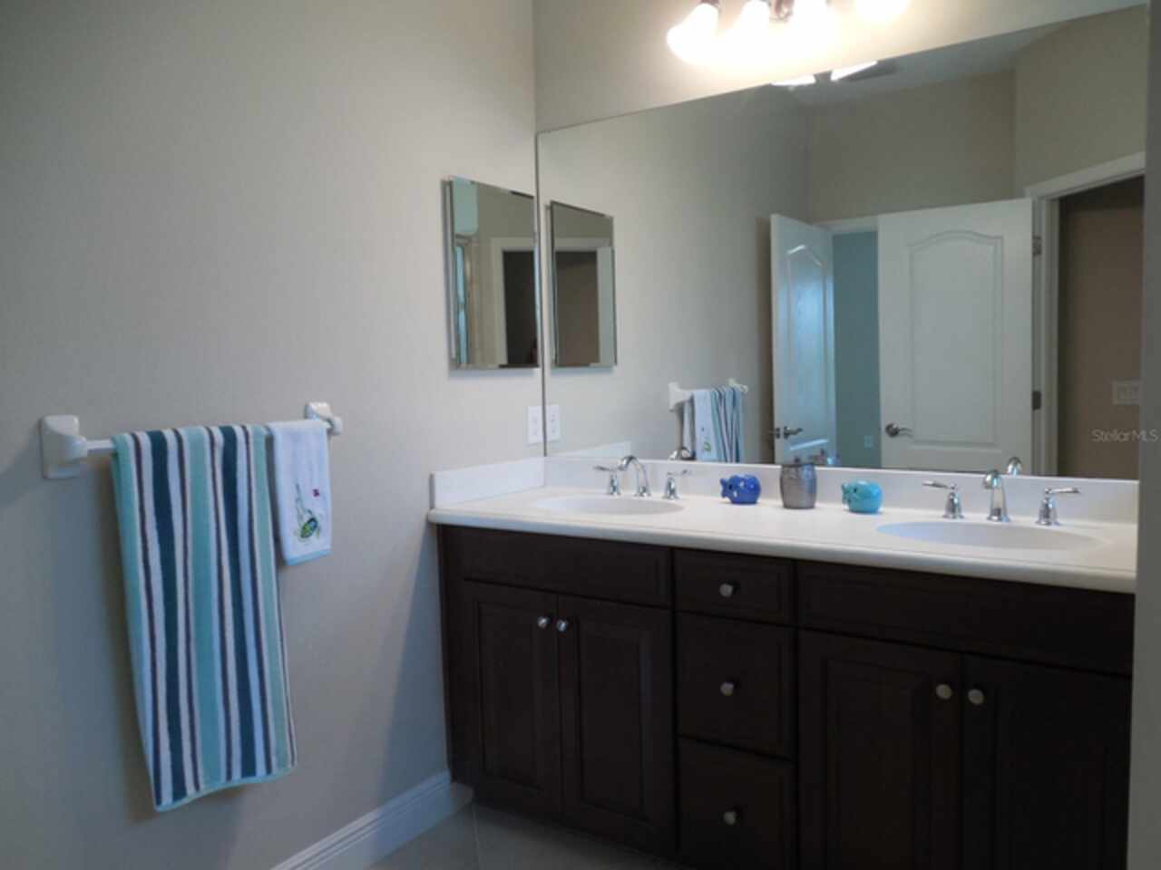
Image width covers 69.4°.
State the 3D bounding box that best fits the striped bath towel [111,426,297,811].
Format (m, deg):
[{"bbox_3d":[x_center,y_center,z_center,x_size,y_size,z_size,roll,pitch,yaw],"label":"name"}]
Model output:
[{"bbox_3d":[-0.769,0.363,1.743,0.075,0.765,0.355,1,5,33],"label":"striped bath towel"}]

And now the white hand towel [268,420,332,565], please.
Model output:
[{"bbox_3d":[-0.640,0.127,1.930,0.060,0.320,0.150,1,5,33],"label":"white hand towel"}]

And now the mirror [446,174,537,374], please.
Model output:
[{"bbox_3d":[-0.261,-0.486,2.597,0.026,0.555,0.410,1,5,33],"label":"mirror"}]

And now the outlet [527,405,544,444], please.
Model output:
[{"bbox_3d":[-0.144,-0.032,2.808,0.009,0.119,0.075,1,5,33],"label":"outlet"}]

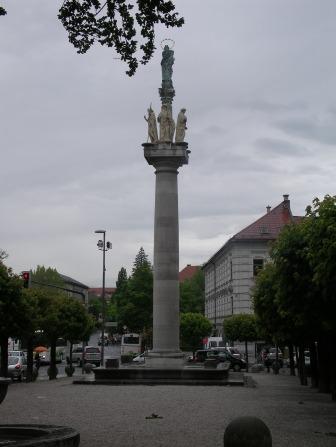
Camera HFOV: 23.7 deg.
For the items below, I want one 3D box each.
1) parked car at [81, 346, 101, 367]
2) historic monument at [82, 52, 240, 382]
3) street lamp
[{"bbox_3d":[-7.289,12.333,74.520,1.770,1.720,4.300,2,-8,-12],"label":"parked car"},{"bbox_3d":[-0.062,-0.864,42.496,7.600,18.069,7.200,-1,-8,4],"label":"historic monument"},{"bbox_3d":[-4.584,5.453,57.790,1.250,10.000,0.700,0,-8,0],"label":"street lamp"}]

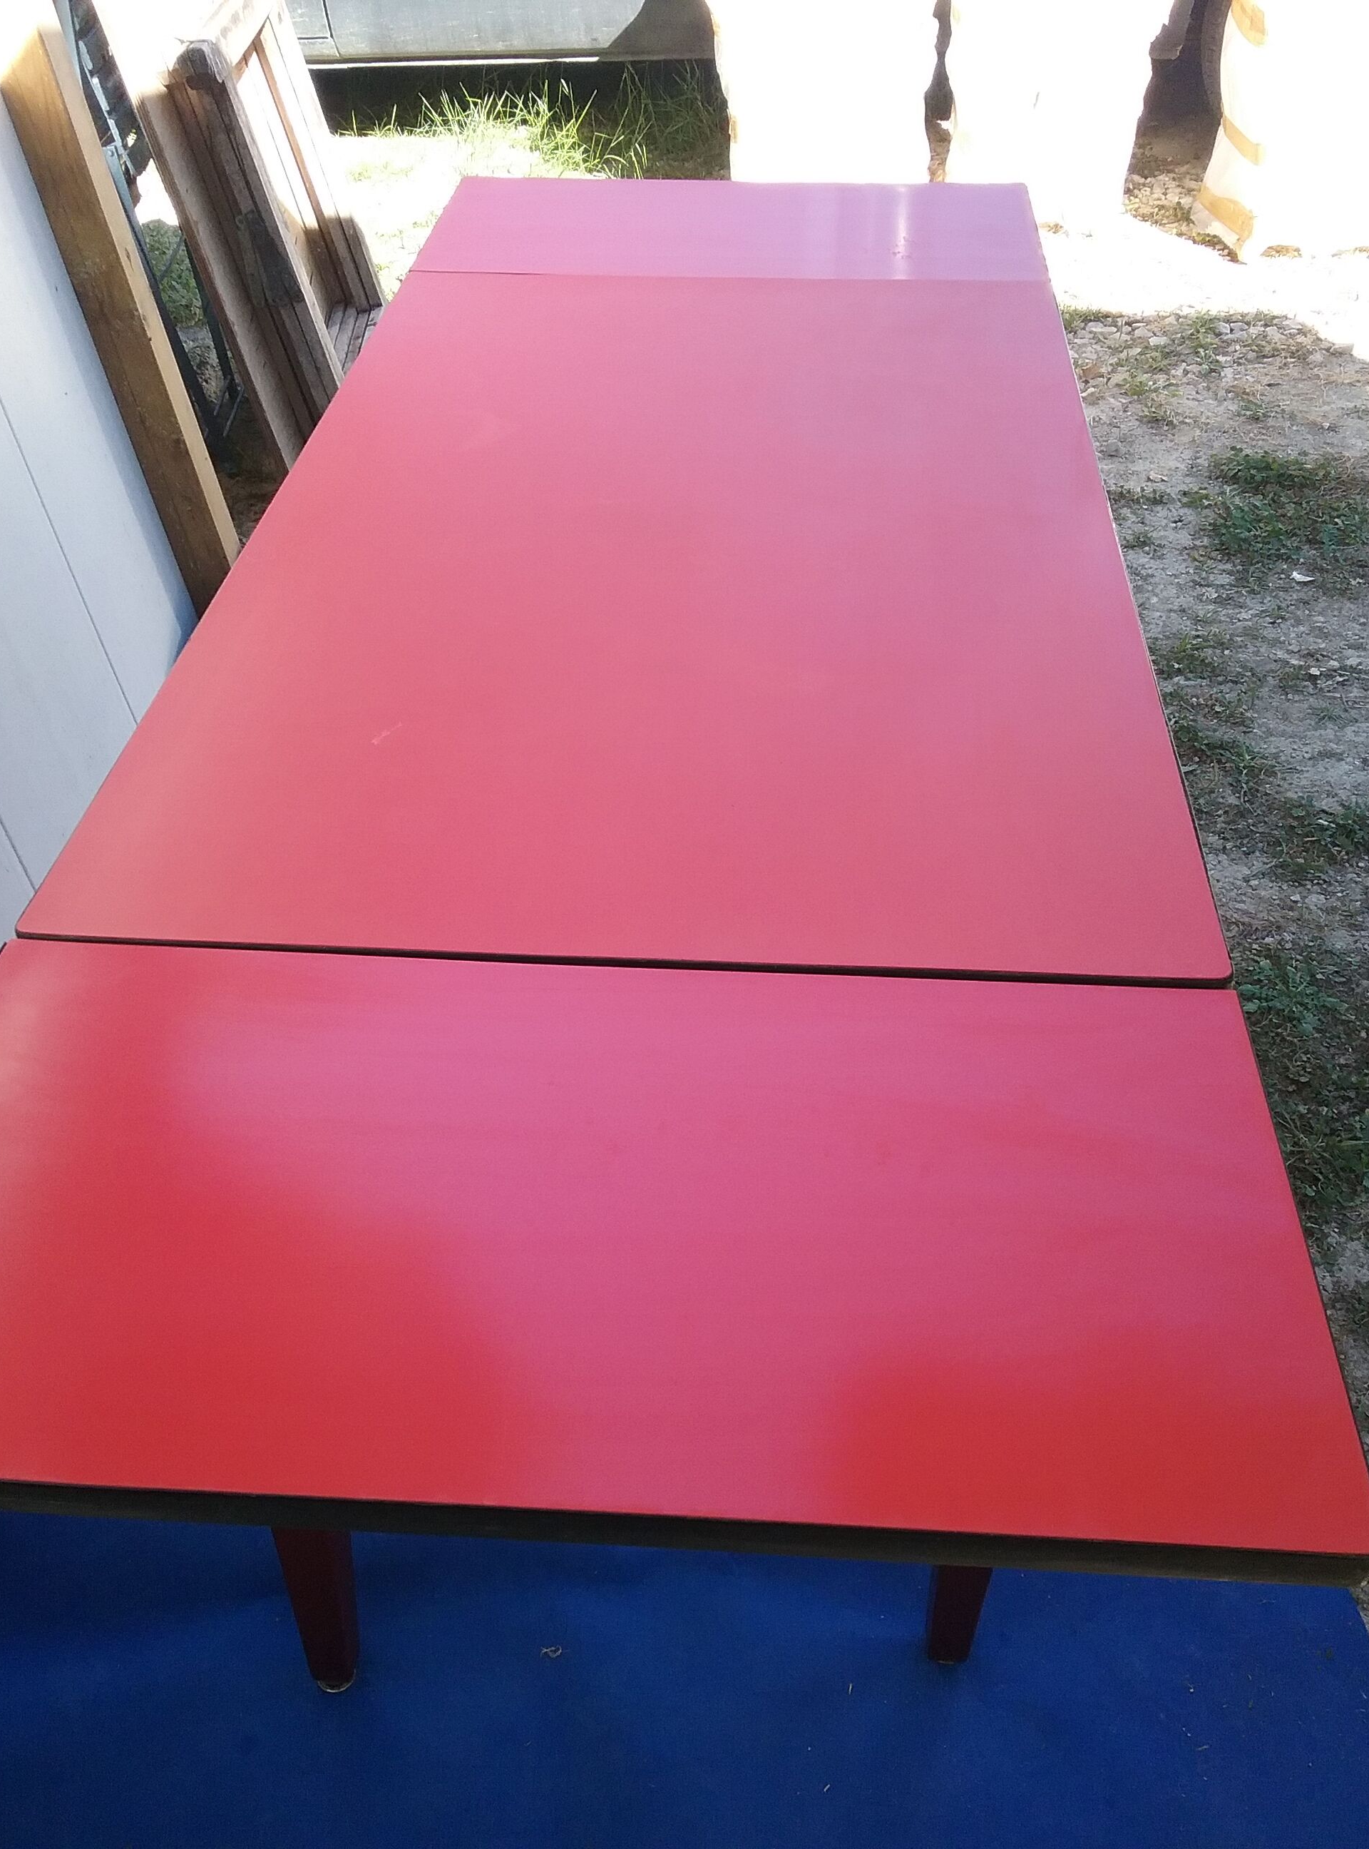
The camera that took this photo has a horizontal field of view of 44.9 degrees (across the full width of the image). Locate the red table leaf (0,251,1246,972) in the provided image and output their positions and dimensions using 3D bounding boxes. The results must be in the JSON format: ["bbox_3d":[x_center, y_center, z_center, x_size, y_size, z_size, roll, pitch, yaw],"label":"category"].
[{"bbox_3d":[0.001,-0.324,1.333,0.675,0.023,1.094,2,40,4],"label":"red table leaf"}]

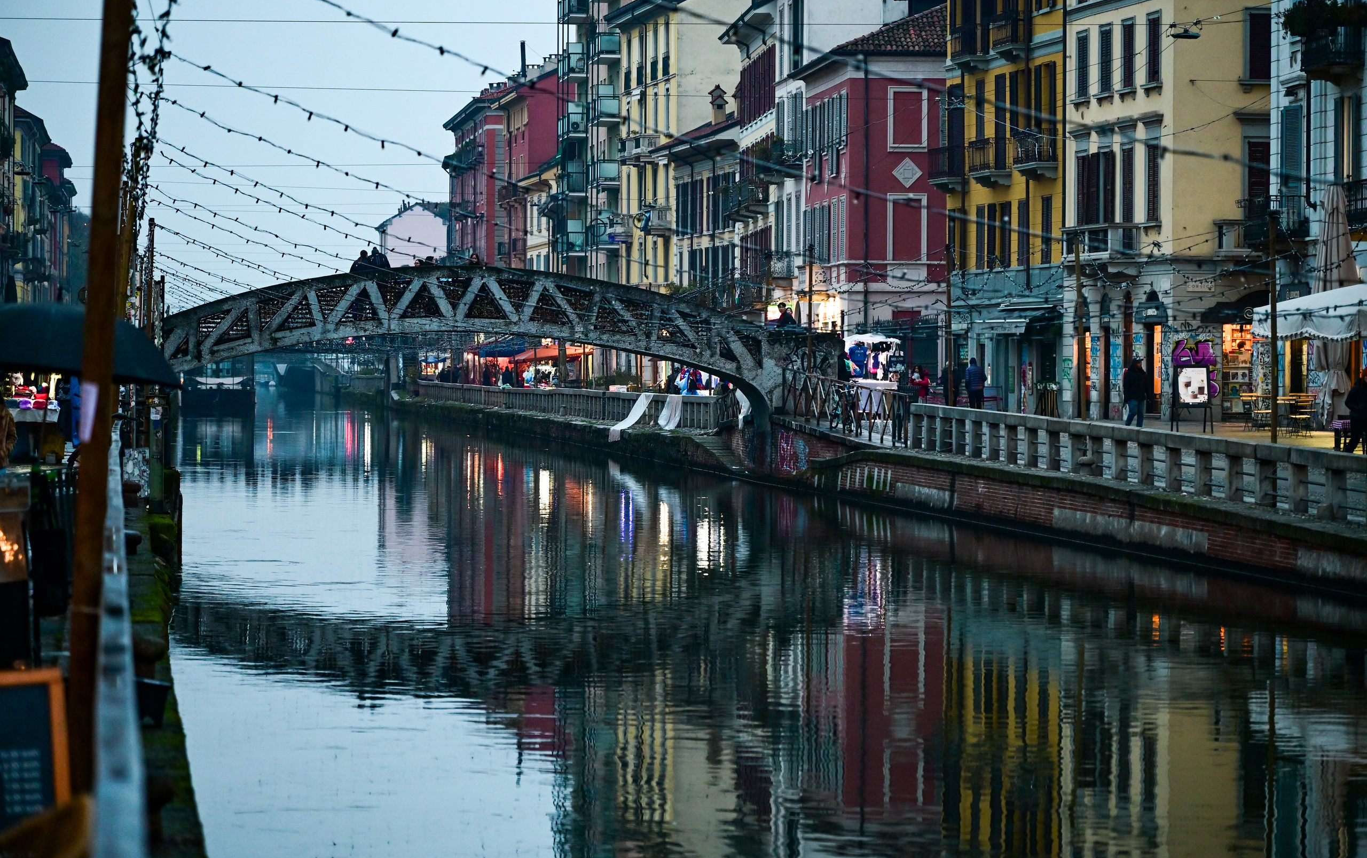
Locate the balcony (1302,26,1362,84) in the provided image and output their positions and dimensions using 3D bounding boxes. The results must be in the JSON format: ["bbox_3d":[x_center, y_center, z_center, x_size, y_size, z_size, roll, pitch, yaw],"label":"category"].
[{"bbox_3d":[15.895,-9.232,111.615,0.920,1.220,2.100,0,1,-10],"label":"balcony"}]

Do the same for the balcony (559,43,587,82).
[{"bbox_3d":[-5.601,-18.667,233.428,0.950,1.650,4.800,0,1,-7],"label":"balcony"}]

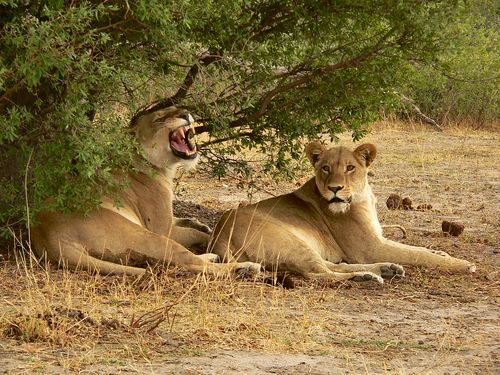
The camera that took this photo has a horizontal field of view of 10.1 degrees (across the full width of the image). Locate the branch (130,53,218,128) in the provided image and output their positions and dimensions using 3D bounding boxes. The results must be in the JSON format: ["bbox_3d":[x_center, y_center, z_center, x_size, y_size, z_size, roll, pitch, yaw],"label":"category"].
[{"bbox_3d":[-0.418,-0.550,15.900,0.500,0.410,0.250,0,6,0],"label":"branch"}]

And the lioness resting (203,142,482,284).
[{"bbox_3d":[0.484,0.137,15.500,1.380,0.680,0.750,1,6,12],"label":"lioness resting"}]

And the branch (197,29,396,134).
[{"bbox_3d":[0.266,-0.607,16.200,1.150,0.600,0.450,0,6,0],"label":"branch"}]

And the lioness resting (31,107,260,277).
[{"bbox_3d":[-0.576,0.034,15.900,1.300,0.820,0.700,-3,6,-25],"label":"lioness resting"}]

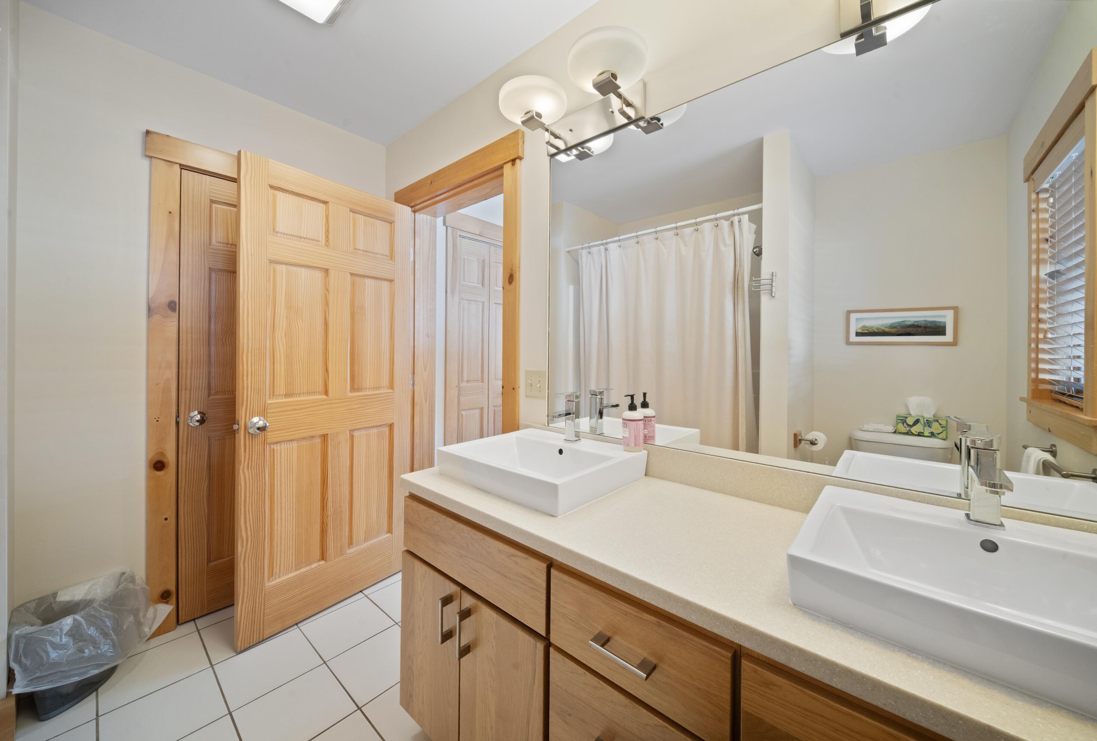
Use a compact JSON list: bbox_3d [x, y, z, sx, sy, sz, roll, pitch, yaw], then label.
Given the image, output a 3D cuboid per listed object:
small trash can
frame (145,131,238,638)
[{"bbox_3d":[-1.776,1.024,1.406,0.267,0.325,0.315,2,1,41],"label":"small trash can"},{"bbox_3d":[-1.489,0.074,1.947,0.080,2.216,0.850,2,1,41],"label":"frame"}]

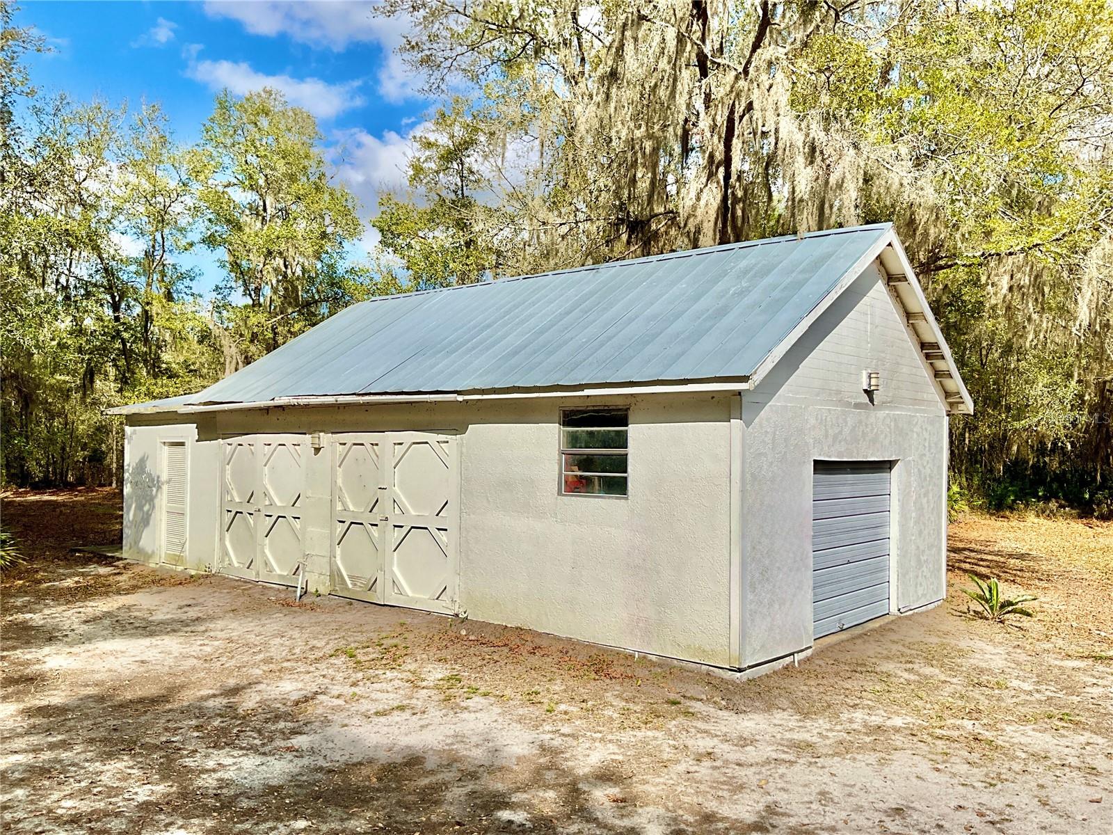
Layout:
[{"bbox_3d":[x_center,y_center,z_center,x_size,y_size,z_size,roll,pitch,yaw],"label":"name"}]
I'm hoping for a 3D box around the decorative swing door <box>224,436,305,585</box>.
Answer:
[{"bbox_3d":[-4.357,1.349,13.827,2.310,2.140,0.080,-1,-2,42],"label":"decorative swing door"}]

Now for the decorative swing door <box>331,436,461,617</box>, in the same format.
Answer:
[{"bbox_3d":[-2.088,1.289,11.813,2.540,2.170,0.080,-1,-2,42],"label":"decorative swing door"}]

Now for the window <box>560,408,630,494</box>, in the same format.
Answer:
[{"bbox_3d":[0.392,0.358,9.651,0.920,0.930,0.090,-1,-2,42],"label":"window"}]

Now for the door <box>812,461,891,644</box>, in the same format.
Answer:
[{"bbox_3d":[3.293,1.424,10.521,0.080,1.900,2.260,-1,-2,42],"label":"door"}]

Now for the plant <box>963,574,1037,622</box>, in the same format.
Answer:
[{"bbox_3d":[5.435,2.221,11.453,0.800,0.520,0.800,-1,-2,42],"label":"plant"}]

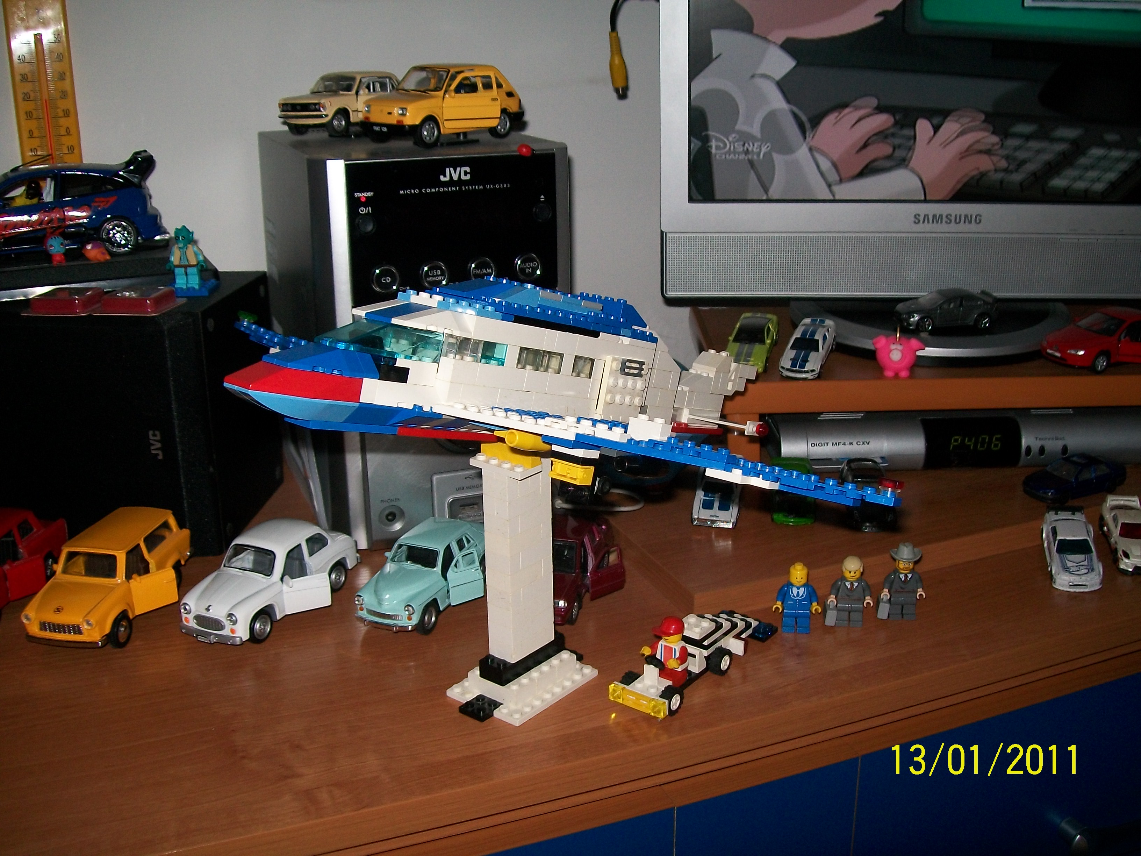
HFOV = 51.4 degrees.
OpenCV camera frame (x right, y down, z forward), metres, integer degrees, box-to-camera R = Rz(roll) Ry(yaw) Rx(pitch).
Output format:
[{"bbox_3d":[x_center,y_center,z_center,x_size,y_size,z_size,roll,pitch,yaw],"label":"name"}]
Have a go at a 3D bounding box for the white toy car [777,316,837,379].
[{"bbox_3d":[0.174,-0.058,0.872,0.031,0.021,0.074,9,27,19],"label":"white toy car"}]

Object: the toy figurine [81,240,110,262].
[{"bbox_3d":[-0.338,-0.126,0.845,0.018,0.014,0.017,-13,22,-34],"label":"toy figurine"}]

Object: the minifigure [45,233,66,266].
[{"bbox_3d":[-0.366,-0.127,0.841,0.014,0.022,0.013,-10,19,-28],"label":"minifigure"}]

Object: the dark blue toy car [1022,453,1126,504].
[{"bbox_3d":[0.358,0.035,0.846,0.075,0.024,0.030,-8,18,-23],"label":"dark blue toy car"}]

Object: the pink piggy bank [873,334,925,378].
[{"bbox_3d":[0.238,-0.053,0.862,0.038,0.032,0.030,4,19,14],"label":"pink piggy bank"}]

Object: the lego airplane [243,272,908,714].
[{"bbox_3d":[-0.008,0.024,0.600,0.402,0.217,0.364,14,23,37],"label":"lego airplane"}]

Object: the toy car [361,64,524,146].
[{"bbox_3d":[-0.086,-0.222,0.814,0.055,0.050,0.115,13,23,39],"label":"toy car"}]

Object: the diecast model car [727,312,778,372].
[{"bbox_3d":[0.138,-0.065,0.905,0.032,0.021,0.077,5,31,18],"label":"diecast model car"}]

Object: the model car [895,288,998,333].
[{"bbox_3d":[0.299,-0.093,0.943,0.080,0.026,0.032,-4,17,-10],"label":"model car"}]

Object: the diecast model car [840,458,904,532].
[{"bbox_3d":[0.207,0.046,0.816,0.032,0.024,0.074,2,17,9],"label":"diecast model car"}]

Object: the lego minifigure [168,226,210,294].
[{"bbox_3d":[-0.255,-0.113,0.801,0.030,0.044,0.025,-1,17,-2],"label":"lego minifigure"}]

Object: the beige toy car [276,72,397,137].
[{"bbox_3d":[-0.152,-0.236,0.859,0.046,0.041,0.117,10,21,30],"label":"beige toy car"}]

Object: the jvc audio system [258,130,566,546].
[{"bbox_3d":[-0.120,-0.084,0.875,0.157,0.253,0.242,-9,20,-22],"label":"jvc audio system"}]

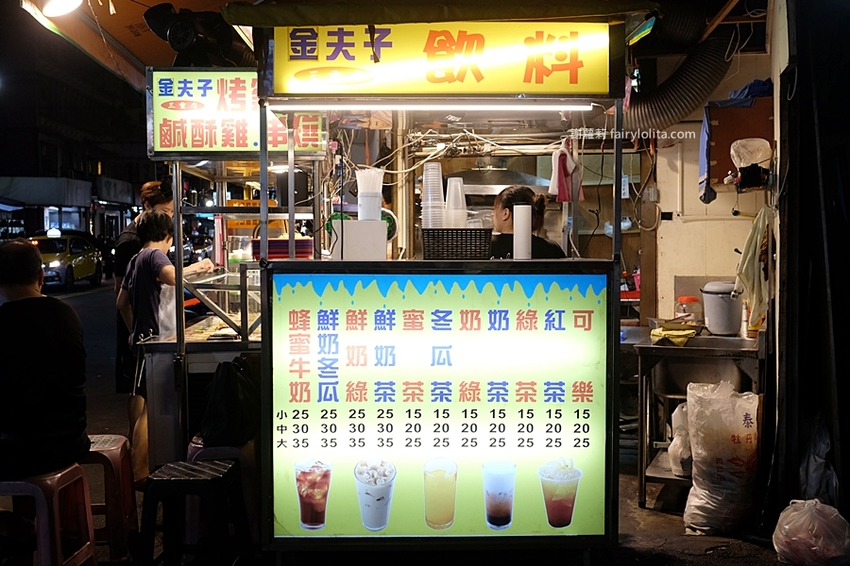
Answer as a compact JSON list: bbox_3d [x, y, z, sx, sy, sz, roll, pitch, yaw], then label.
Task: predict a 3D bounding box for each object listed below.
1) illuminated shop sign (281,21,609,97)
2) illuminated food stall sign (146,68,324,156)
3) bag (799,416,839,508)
[{"bbox_3d":[0.059,-0.810,3.027,1.214,0.259,0.100,0,2,-2],"label":"illuminated shop sign"},{"bbox_3d":[-0.968,-0.874,4.270,0.888,0.449,0.100,0,2,-2],"label":"illuminated food stall sign"},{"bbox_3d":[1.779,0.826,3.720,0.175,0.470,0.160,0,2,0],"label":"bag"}]

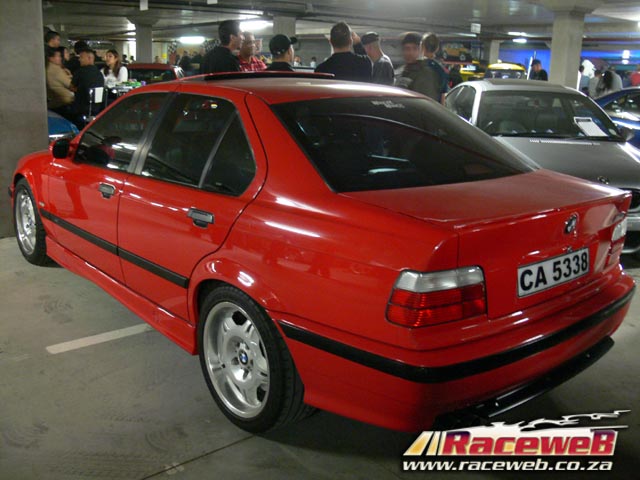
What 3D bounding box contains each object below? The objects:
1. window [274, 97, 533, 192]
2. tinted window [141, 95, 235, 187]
[{"bbox_3d":[0.386,-0.444,2.780,1.280,0.080,0.632,-9,45,-39],"label":"window"},{"bbox_3d":[-0.611,-0.448,2.951,0.060,0.444,0.560,21,-2,-43],"label":"tinted window"}]

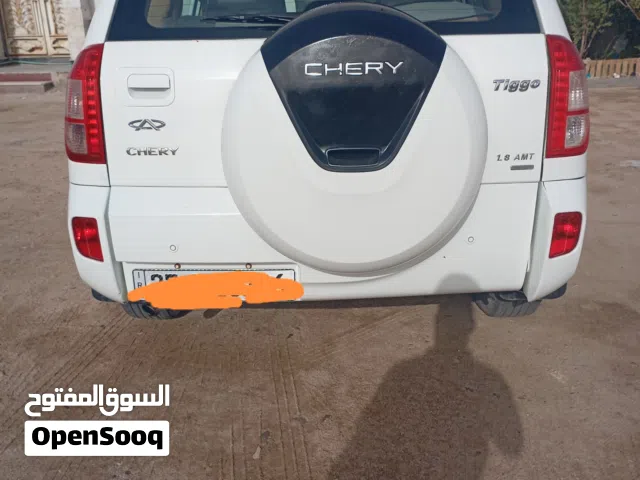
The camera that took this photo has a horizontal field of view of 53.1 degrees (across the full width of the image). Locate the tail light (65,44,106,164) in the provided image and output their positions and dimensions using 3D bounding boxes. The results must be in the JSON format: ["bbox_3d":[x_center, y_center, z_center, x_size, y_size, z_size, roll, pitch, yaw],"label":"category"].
[{"bbox_3d":[-0.759,-0.442,2.064,0.190,0.370,0.220,0,20,2],"label":"tail light"}]

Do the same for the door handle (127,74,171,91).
[{"bbox_3d":[-0.519,-0.479,1.945,0.130,0.051,0.035,0,20,2],"label":"door handle"}]

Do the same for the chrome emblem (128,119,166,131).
[{"bbox_3d":[-0.533,-0.356,1.979,0.117,0.037,0.010,0,20,2],"label":"chrome emblem"}]

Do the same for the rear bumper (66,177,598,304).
[{"bbox_3d":[0.012,-0.013,2.168,1.740,0.400,0.380,0,20,2],"label":"rear bumper"}]

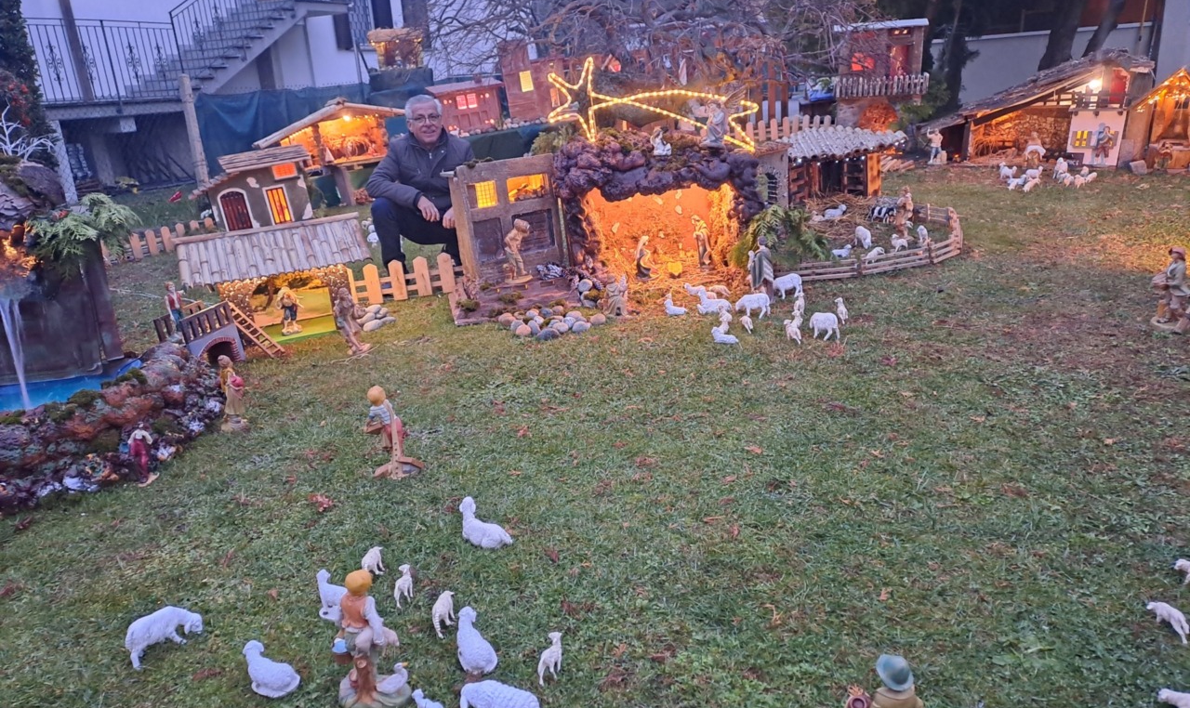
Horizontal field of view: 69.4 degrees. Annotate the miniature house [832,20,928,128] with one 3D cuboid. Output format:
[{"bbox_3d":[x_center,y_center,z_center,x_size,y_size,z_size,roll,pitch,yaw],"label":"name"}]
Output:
[{"bbox_3d":[2.604,-2.456,7.900,0.820,1.080,0.480,0,17,14],"label":"miniature house"}]

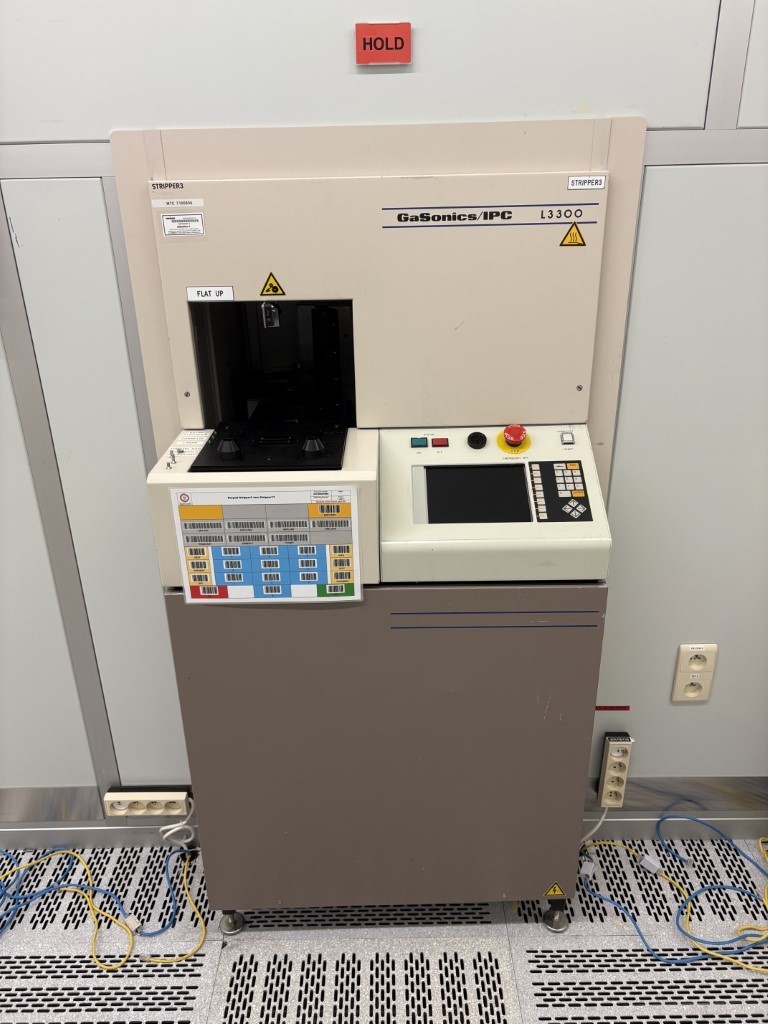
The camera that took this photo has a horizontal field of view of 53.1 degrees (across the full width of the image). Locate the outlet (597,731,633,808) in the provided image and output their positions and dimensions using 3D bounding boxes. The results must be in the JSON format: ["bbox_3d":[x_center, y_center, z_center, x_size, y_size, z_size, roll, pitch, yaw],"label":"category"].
[{"bbox_3d":[0.536,0.604,1.789,0.051,0.198,0.041,-1,24,0],"label":"outlet"}]

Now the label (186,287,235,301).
[{"bbox_3d":[-0.304,-0.383,1.348,0.081,0.023,0.002,-1,24,0],"label":"label"}]

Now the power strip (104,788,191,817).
[{"bbox_3d":[-0.554,0.684,1.821,0.192,0.053,0.041,-1,24,0],"label":"power strip"}]

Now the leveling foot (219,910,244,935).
[{"bbox_3d":[-0.329,0.869,1.660,0.054,0.065,0.054,-1,24,0],"label":"leveling foot"}]

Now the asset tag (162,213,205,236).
[{"bbox_3d":[-0.339,-0.487,1.303,0.070,0.035,0.002,-1,24,0],"label":"asset tag"}]

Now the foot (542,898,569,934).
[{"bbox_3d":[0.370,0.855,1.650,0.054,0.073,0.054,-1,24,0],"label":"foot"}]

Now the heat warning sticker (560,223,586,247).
[{"bbox_3d":[0.324,-0.473,1.310,0.045,0.039,0.002,-1,24,0],"label":"heat warning sticker"}]

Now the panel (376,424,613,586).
[{"bbox_3d":[0.187,-0.022,1.379,0.388,0.205,0.236,-1,24,0],"label":"panel"}]

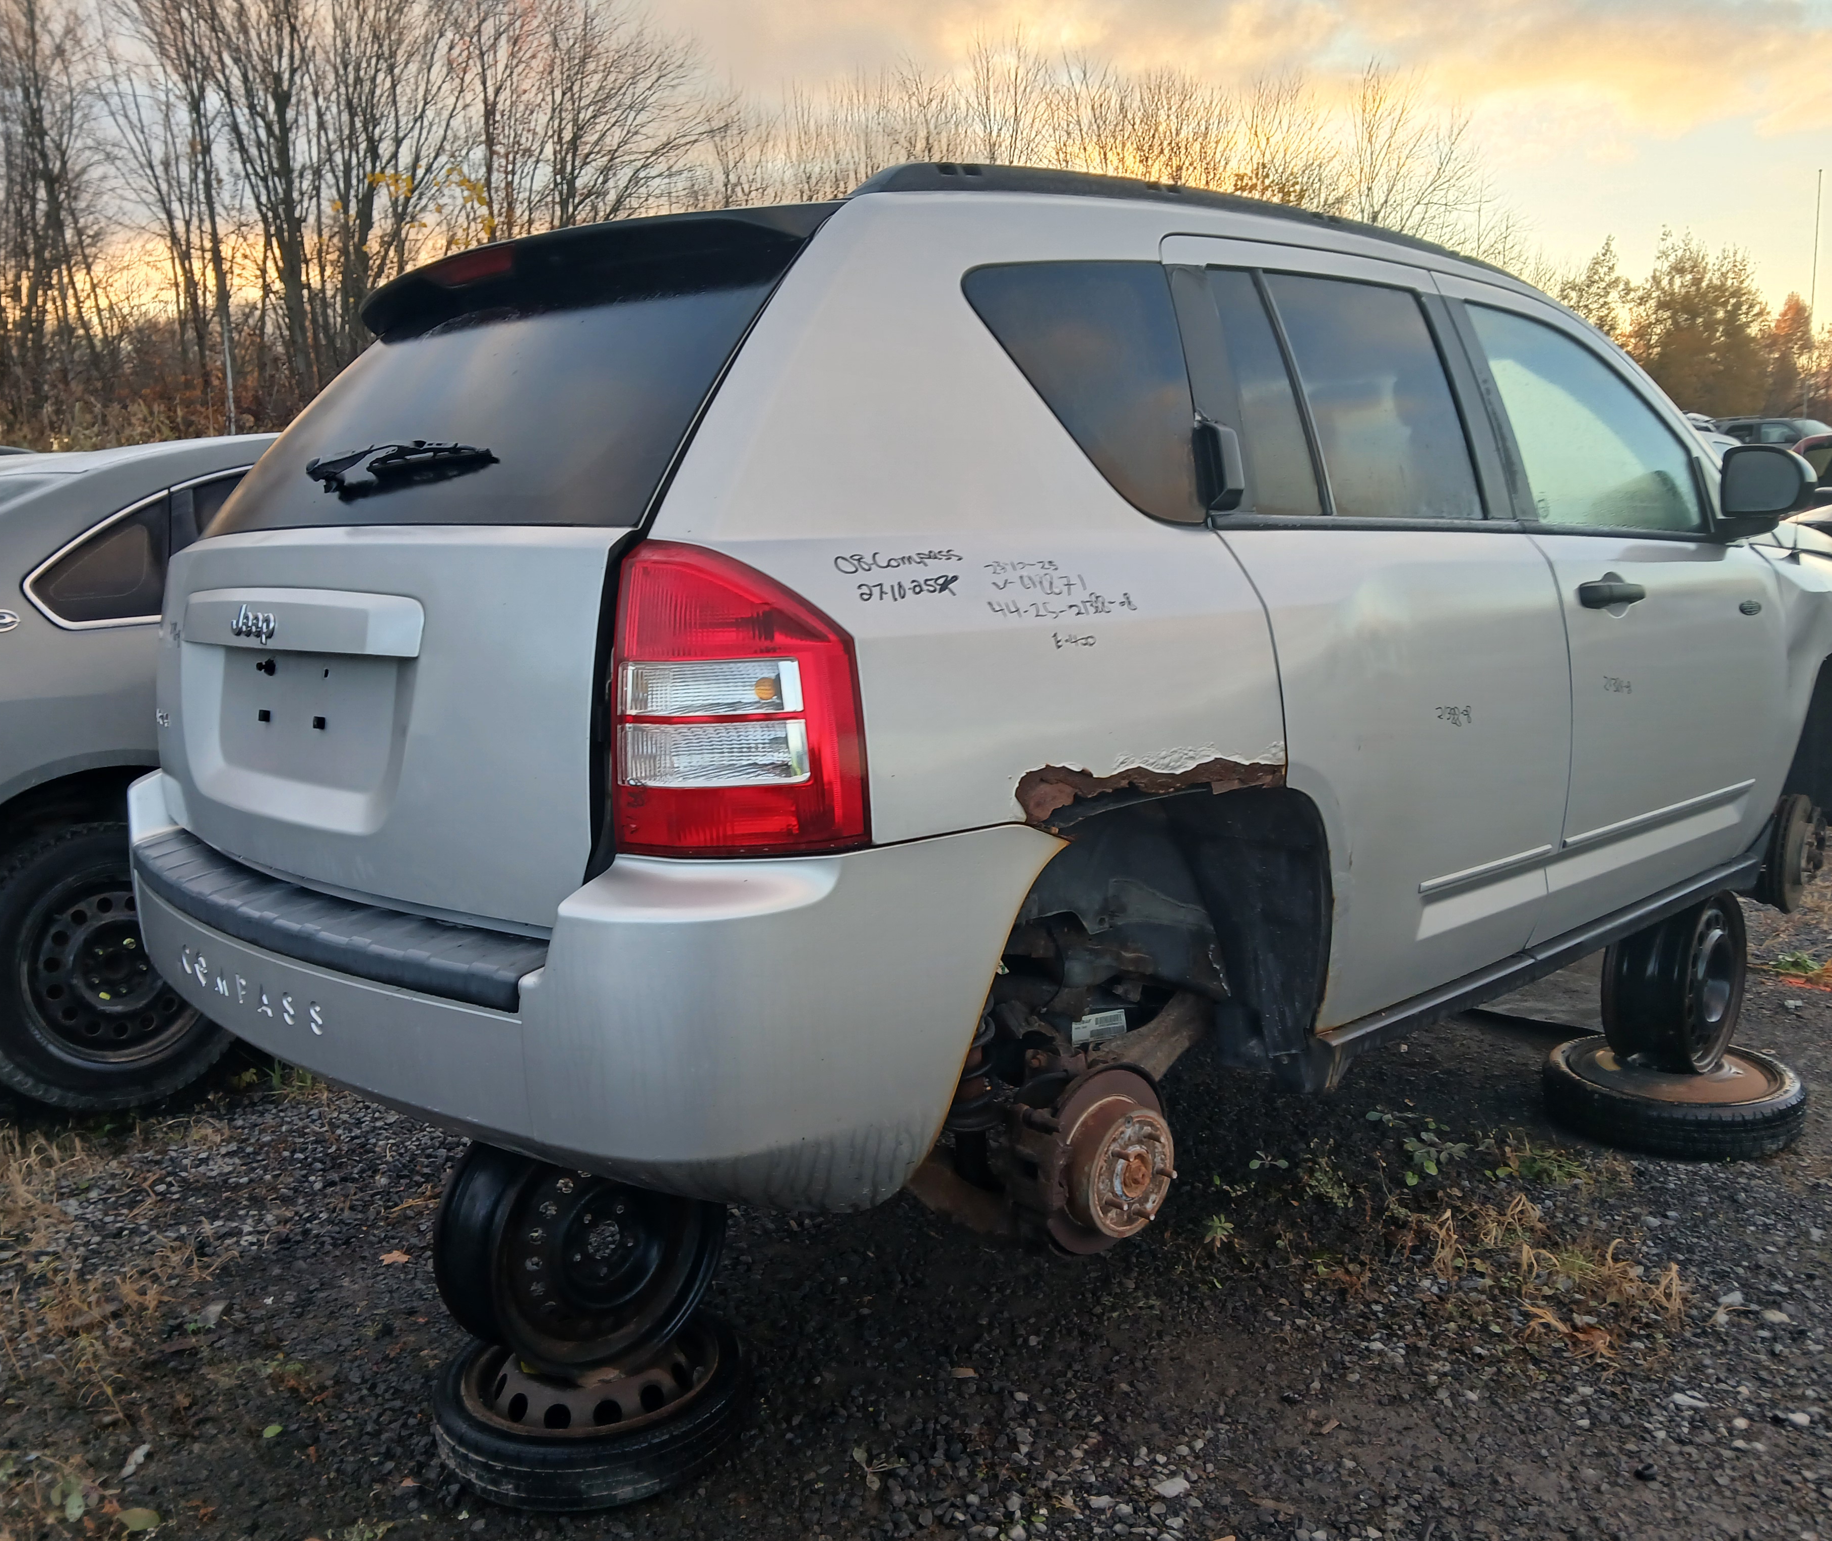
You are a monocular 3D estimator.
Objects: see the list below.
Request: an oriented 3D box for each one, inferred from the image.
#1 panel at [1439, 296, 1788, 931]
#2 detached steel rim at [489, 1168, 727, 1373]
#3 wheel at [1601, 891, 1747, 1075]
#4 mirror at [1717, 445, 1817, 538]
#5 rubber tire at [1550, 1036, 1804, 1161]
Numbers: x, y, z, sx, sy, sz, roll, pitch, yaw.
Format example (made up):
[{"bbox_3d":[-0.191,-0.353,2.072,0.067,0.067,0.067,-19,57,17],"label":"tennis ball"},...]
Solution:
[{"bbox_3d":[1.442,-0.335,3.140,1.210,1.230,0.250,-9,12,-41],"label":"panel"},{"bbox_3d":[-0.540,0.755,2.541,0.410,0.410,0.185,-9,13,-38],"label":"detached steel rim"},{"bbox_3d":[1.760,0.474,3.582,0.185,0.415,0.415,6,13,44],"label":"wheel"},{"bbox_3d":[1.738,-0.567,3.158,0.155,0.185,0.215,-10,13,-41],"label":"mirror"},{"bbox_3d":[1.725,0.728,3.520,0.560,0.125,0.560,-12,13,-41],"label":"rubber tire"}]

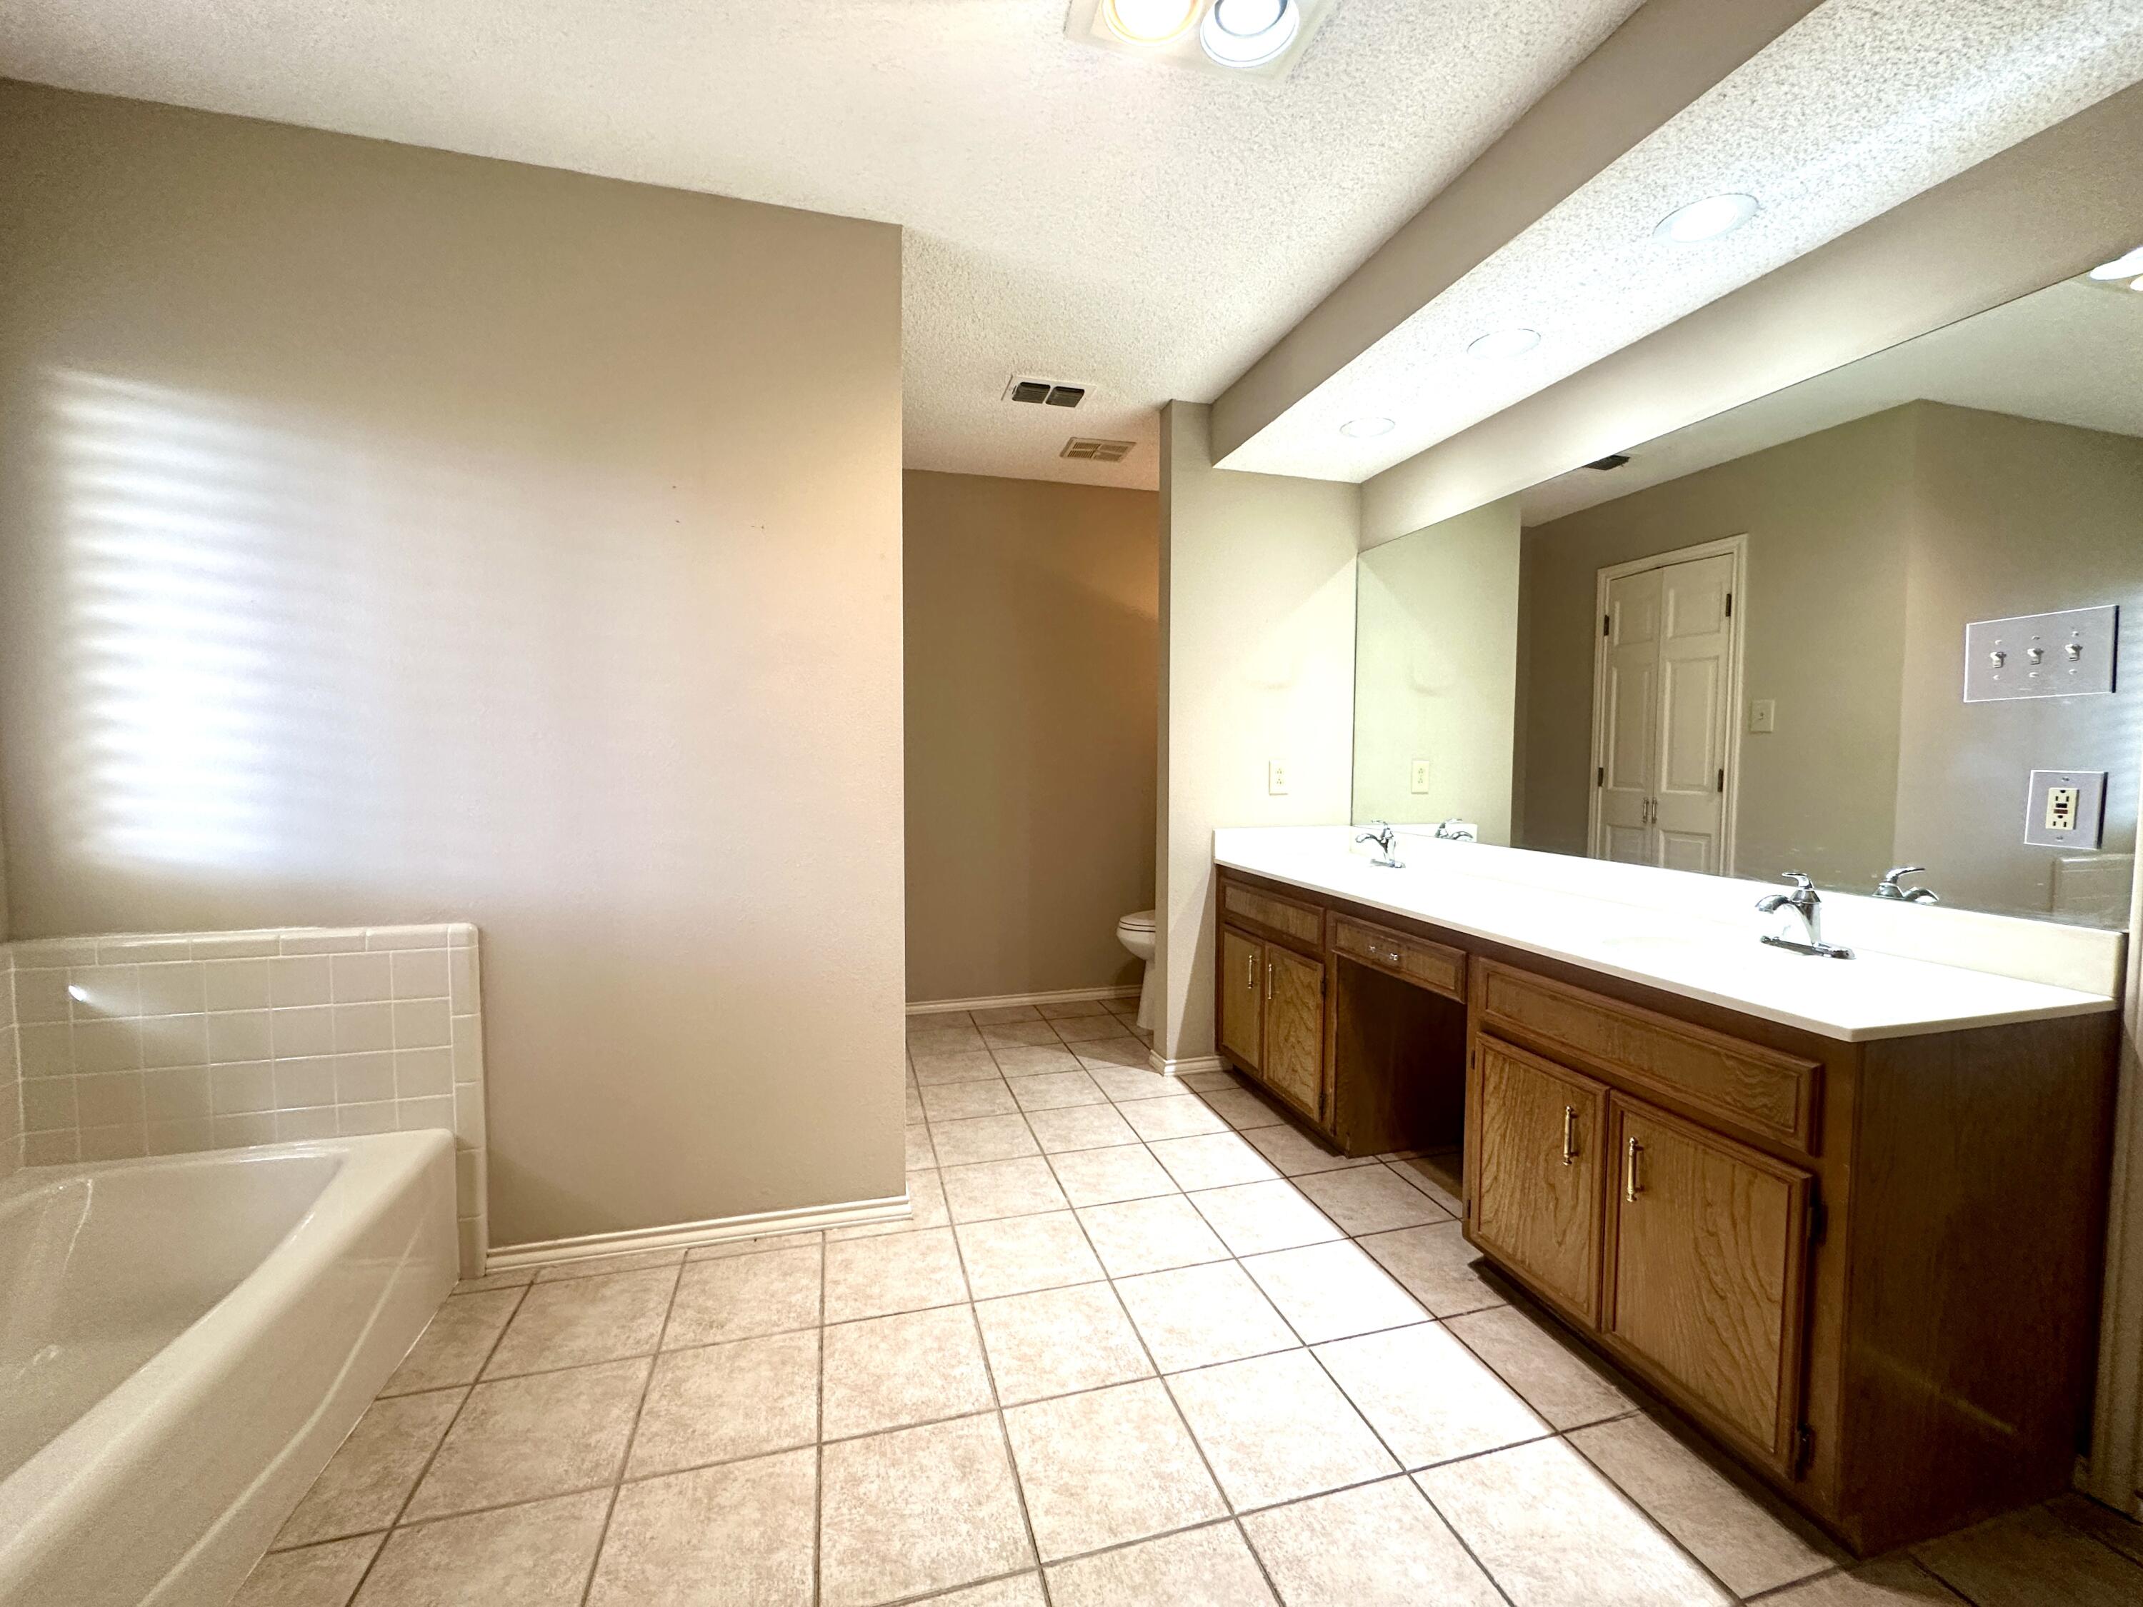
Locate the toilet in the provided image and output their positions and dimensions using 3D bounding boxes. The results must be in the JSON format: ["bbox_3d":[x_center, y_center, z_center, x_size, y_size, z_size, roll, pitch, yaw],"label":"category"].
[{"bbox_3d":[0.554,0.589,3.844,0.740,0.770,0.430,-1,4,-15],"label":"toilet"}]

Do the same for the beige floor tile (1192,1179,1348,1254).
[{"bbox_3d":[0.496,1.063,2.232,0.305,0.010,0.305,-1,3,-15],"label":"beige floor tile"}]

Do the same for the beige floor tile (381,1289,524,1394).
[{"bbox_3d":[-1.236,1.085,1.752,0.154,0.010,0.307,-1,3,-15],"label":"beige floor tile"}]

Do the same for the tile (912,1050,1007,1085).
[{"bbox_3d":[-0.437,1.002,3.274,0.304,0.010,0.307,-1,3,-15],"label":"tile"}]

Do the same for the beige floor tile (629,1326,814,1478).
[{"bbox_3d":[-0.624,1.097,1.598,0.305,0.010,0.305,-1,3,-15],"label":"beige floor tile"}]

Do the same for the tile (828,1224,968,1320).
[{"bbox_3d":[-0.406,1.075,1.984,0.305,0.010,0.305,-1,3,-15],"label":"tile"}]

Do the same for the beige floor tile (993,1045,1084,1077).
[{"bbox_3d":[-0.137,0.999,3.356,0.304,0.010,0.307,-1,3,-15],"label":"beige floor tile"}]

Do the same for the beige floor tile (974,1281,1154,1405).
[{"bbox_3d":[-0.020,1.101,1.779,0.306,0.010,0.306,-1,4,-15],"label":"beige floor tile"}]

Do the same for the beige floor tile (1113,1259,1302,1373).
[{"bbox_3d":[0.284,1.098,1.863,0.306,0.010,0.306,-1,4,-15],"label":"beige floor tile"}]

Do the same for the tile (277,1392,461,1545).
[{"bbox_3d":[-1.152,1.104,1.453,0.156,0.010,0.305,-1,3,-15],"label":"tile"}]

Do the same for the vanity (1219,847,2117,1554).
[{"bbox_3d":[1.082,0.600,2.287,0.573,0.910,2.065,-1,3,-15],"label":"vanity"}]

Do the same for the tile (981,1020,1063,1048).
[{"bbox_3d":[-0.218,0.986,3.681,0.306,0.010,0.306,-1,4,-15],"label":"tile"}]

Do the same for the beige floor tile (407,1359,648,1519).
[{"bbox_3d":[-0.924,1.101,1.515,0.305,0.010,0.305,-1,3,-15],"label":"beige floor tile"}]

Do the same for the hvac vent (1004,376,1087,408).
[{"bbox_3d":[-0.081,-1.400,2.981,0.285,0.020,0.205,-1,4,-15],"label":"hvac vent"}]

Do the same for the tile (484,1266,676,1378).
[{"bbox_3d":[-1.008,1.083,1.818,0.305,0.010,0.305,-1,3,-15],"label":"tile"}]

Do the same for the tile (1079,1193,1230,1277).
[{"bbox_3d":[0.197,1.067,2.146,0.304,0.010,0.307,-1,3,-15],"label":"tile"}]

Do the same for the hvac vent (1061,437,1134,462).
[{"bbox_3d":[0.104,-1.442,3.565,0.259,0.020,0.238,-1,3,-15],"label":"hvac vent"}]

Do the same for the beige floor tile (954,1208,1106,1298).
[{"bbox_3d":[-0.104,1.082,2.082,0.306,0.010,0.306,-1,4,-15],"label":"beige floor tile"}]

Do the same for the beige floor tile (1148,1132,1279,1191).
[{"bbox_3d":[0.414,1.046,2.531,0.304,0.010,0.307,-1,3,-15],"label":"beige floor tile"}]

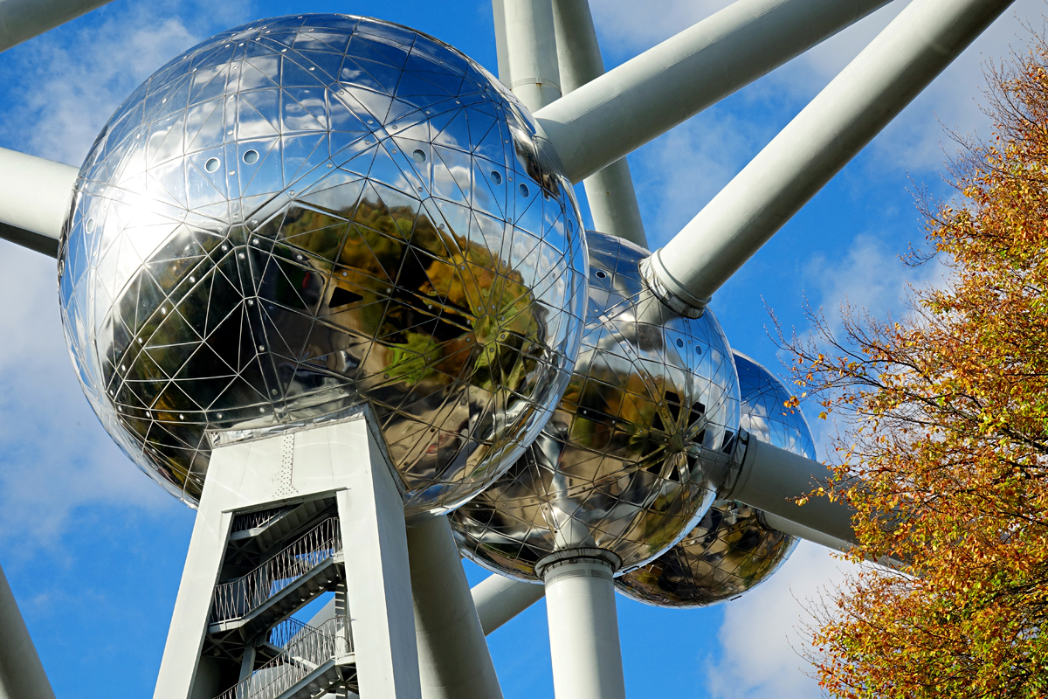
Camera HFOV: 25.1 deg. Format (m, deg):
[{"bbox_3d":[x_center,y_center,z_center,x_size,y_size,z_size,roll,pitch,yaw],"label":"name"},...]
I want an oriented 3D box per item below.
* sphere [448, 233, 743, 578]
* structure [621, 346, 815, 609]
[{"bbox_3d":[1.980,2.850,119.800,18.000,18.000,18.000,-5,-29,1],"label":"sphere"},{"bbox_3d":[10.720,8.270,158.600,18.000,18.000,18.000,-7,-29,3],"label":"structure"}]

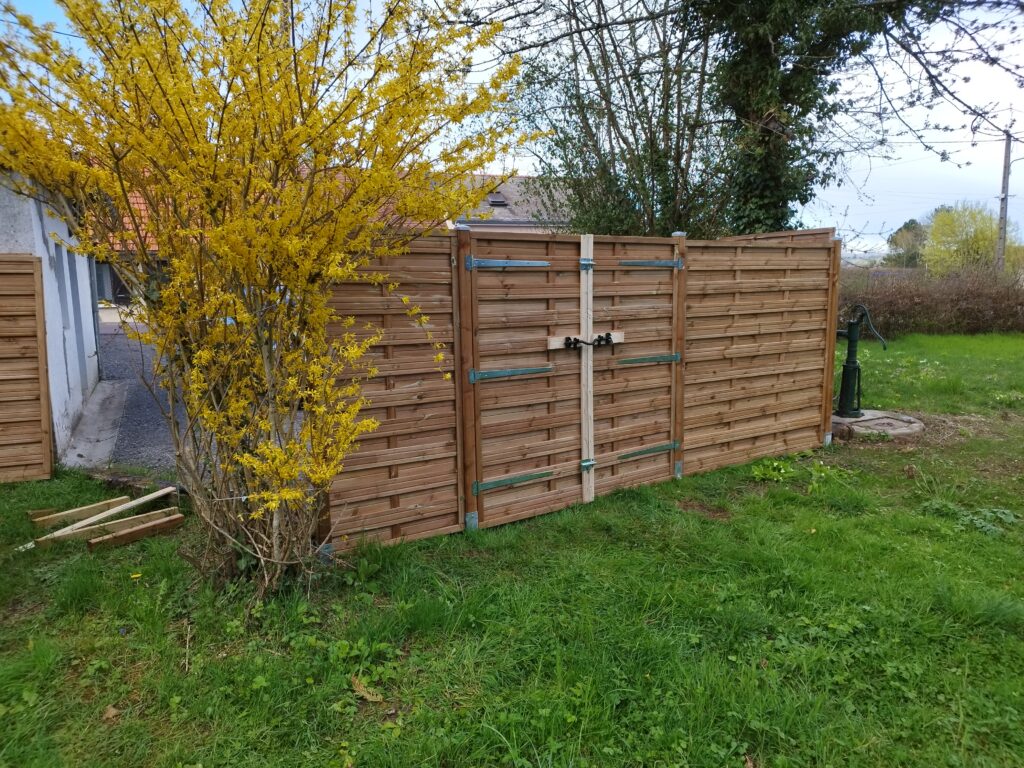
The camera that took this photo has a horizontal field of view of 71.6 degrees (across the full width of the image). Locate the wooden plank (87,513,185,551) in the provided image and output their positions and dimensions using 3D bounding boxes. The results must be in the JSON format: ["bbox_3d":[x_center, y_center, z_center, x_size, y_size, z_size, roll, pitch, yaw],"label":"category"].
[{"bbox_3d":[-2.288,0.919,4.363,0.062,0.063,0.560,5,10,36],"label":"wooden plank"}]

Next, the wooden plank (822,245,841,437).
[{"bbox_3d":[2.913,-0.391,6.460,0.075,1.840,0.075,-6,9,-31],"label":"wooden plank"}]

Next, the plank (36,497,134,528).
[{"bbox_3d":[-2.885,0.874,4.792,0.050,0.070,0.590,5,10,36],"label":"plank"}]

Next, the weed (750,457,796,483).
[{"bbox_3d":[2.025,0.667,5.494,0.330,0.120,0.280,2,8,20],"label":"weed"}]

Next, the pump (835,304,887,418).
[{"bbox_3d":[3.604,-0.239,7.396,0.550,1.170,0.280,3,9,28],"label":"pump"}]

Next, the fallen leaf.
[{"bbox_3d":[-0.542,1.143,2.665,0.150,0.030,0.070,6,11,42],"label":"fallen leaf"}]

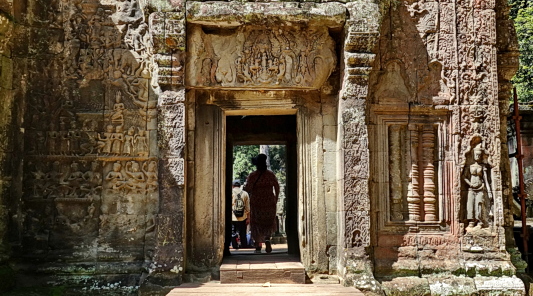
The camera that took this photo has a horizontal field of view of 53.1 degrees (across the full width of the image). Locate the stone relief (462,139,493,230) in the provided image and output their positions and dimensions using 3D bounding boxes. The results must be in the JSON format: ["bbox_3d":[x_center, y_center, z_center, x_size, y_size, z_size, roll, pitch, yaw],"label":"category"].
[{"bbox_3d":[2.685,0.465,6.786,0.370,1.120,0.170,0,-5,-1],"label":"stone relief"}]

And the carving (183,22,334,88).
[{"bbox_3d":[-0.060,-1.114,6.686,1.850,0.860,0.380,0,-7,-1],"label":"carving"}]

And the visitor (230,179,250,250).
[{"bbox_3d":[-0.608,1.521,12.011,0.520,1.660,0.420,0,-5,-2],"label":"visitor"}]

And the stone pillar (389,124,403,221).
[{"bbox_3d":[1.605,0.291,6.634,0.160,1.190,0.160,0,-7,-1],"label":"stone pillar"}]

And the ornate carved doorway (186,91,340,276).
[{"bbox_3d":[-0.077,0.468,6.836,1.880,2.340,0.500,0,-5,-1],"label":"ornate carved doorway"}]

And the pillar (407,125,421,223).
[{"bbox_3d":[1.825,0.291,6.634,0.160,1.200,0.160,0,-7,-1],"label":"pillar"}]

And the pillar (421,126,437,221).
[{"bbox_3d":[2.081,0.328,6.849,0.200,1.200,0.200,0,-5,-1],"label":"pillar"}]

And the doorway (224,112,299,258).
[{"bbox_3d":[-0.065,0.485,6.741,0.920,1.860,0.450,0,-7,-1],"label":"doorway"}]

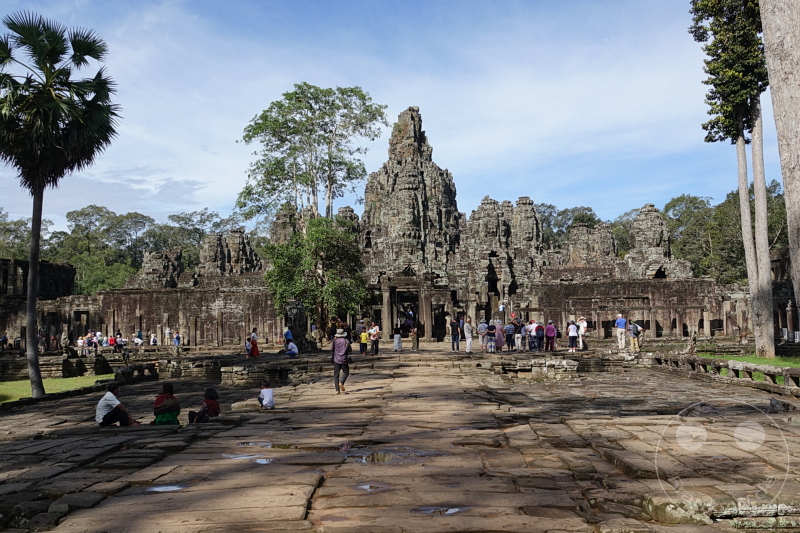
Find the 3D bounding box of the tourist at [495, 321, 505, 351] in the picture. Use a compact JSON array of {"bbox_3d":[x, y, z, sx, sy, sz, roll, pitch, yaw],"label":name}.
[{"bbox_3d":[4.999,3.493,37.800,0.460,1.617,0.330,0,-5,3],"label":"tourist"}]

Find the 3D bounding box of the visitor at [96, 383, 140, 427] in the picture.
[{"bbox_3d":[-5.105,2.512,13.700,0.780,0.788,0.460,1,-5,-11],"label":"visitor"}]

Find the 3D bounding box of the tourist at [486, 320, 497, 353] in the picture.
[{"bbox_3d":[4.431,3.390,36.500,0.480,1.617,0.360,0,-5,0],"label":"tourist"}]

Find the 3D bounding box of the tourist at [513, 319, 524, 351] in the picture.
[{"bbox_3d":[5.878,3.444,37.600,0.560,1.709,0.420,0,-5,-3],"label":"tourist"}]

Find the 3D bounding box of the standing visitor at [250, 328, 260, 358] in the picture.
[{"bbox_3d":[-7.049,3.737,36.800,0.380,1.466,0.420,1,-5,-9],"label":"standing visitor"}]

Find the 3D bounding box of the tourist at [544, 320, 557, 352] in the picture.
[{"bbox_3d":[7.551,3.485,37.800,0.490,1.602,0.330,0,-5,3],"label":"tourist"}]

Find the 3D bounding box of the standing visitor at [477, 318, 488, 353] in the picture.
[{"bbox_3d":[4.136,3.469,37.600,0.530,1.699,0.360,0,-5,5],"label":"standing visitor"}]

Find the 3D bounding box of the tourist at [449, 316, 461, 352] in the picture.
[{"bbox_3d":[2.743,3.361,37.200,0.500,1.747,0.350,0,-5,5],"label":"tourist"}]

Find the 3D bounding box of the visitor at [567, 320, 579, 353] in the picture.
[{"bbox_3d":[8.588,3.490,37.500,0.500,1.577,0.360,0,-5,-5],"label":"visitor"}]

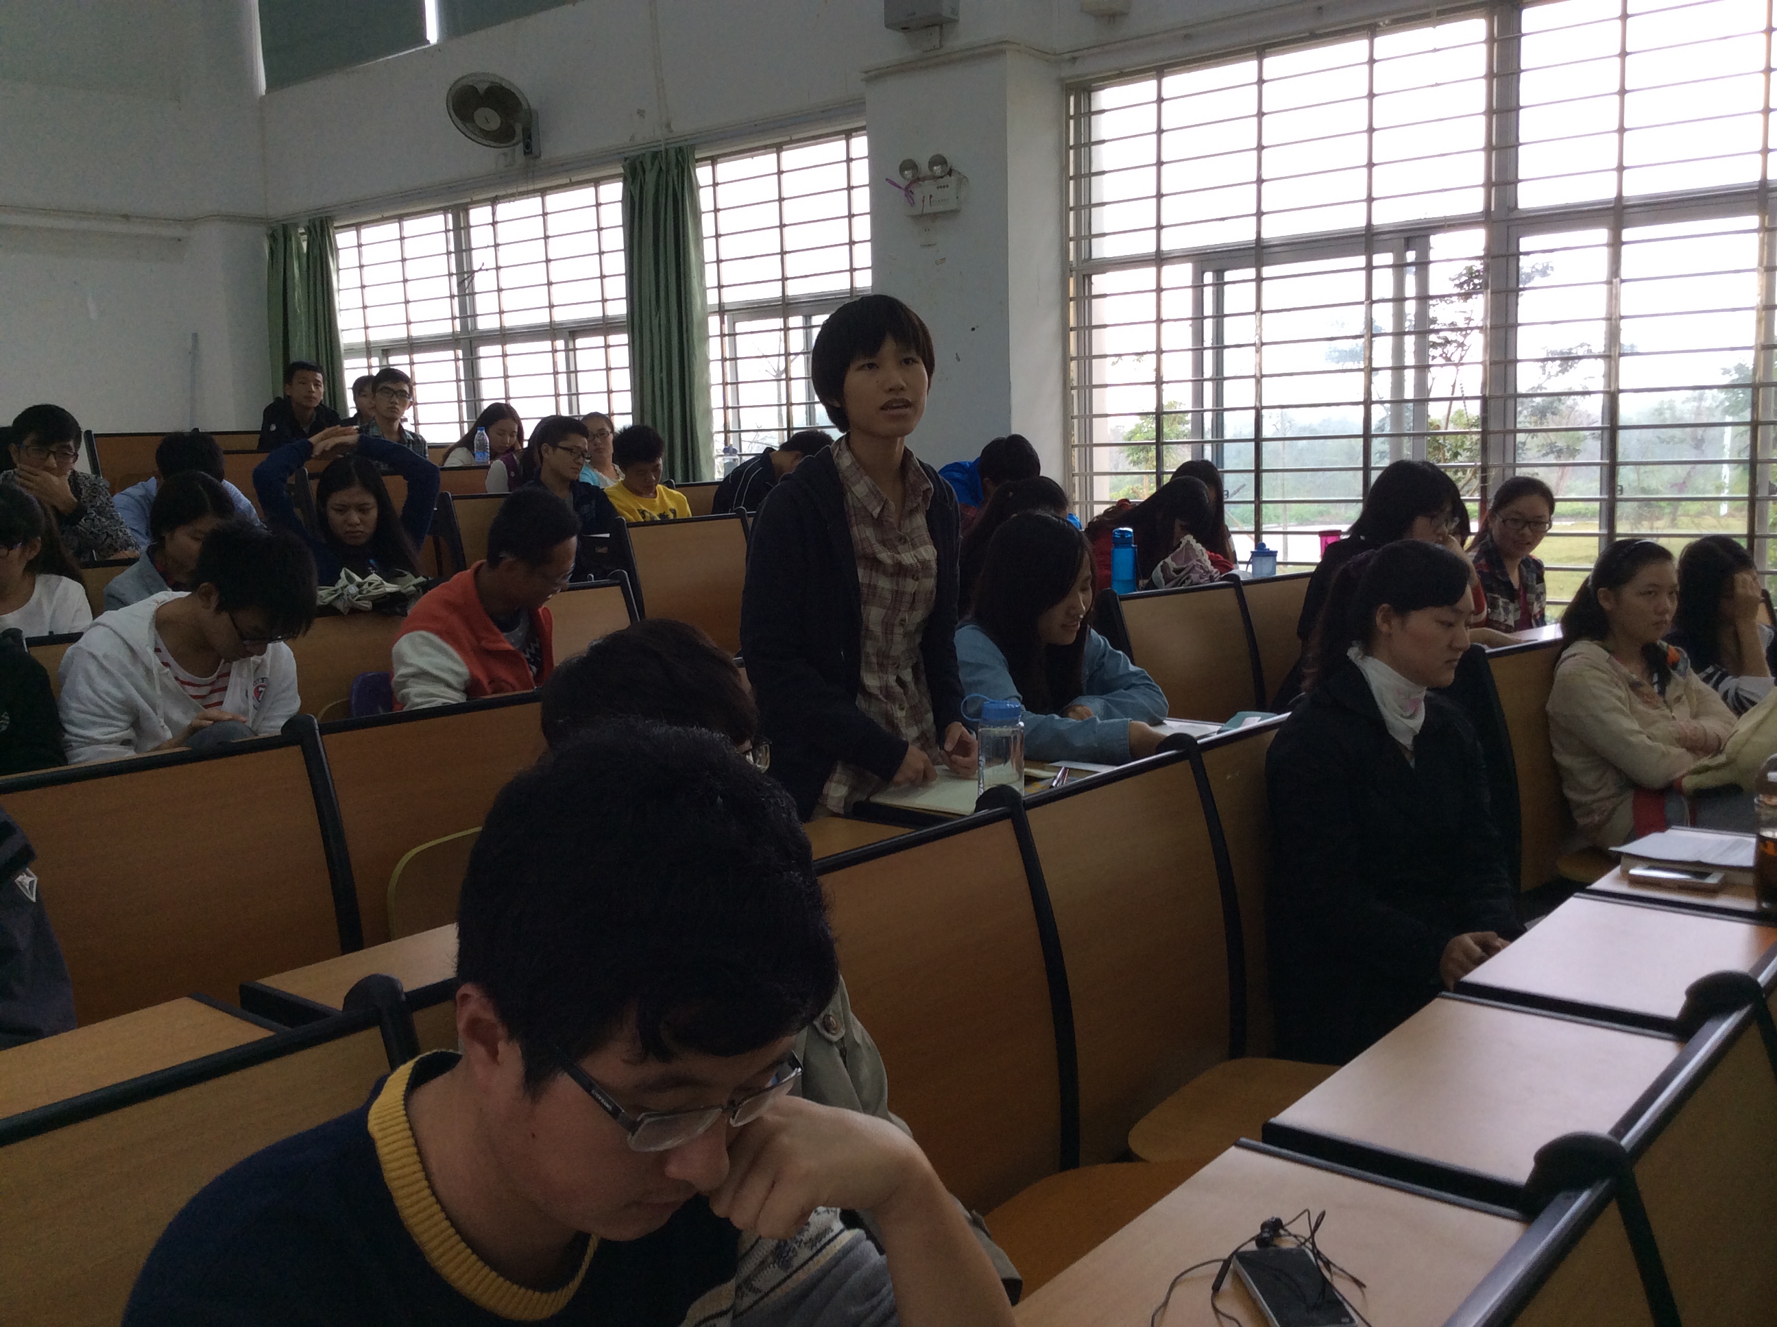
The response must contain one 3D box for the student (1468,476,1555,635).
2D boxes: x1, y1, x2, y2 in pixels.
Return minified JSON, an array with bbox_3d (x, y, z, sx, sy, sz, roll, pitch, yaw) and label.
[{"bbox_3d":[2.191,-0.042,5.664,0.460,1.168,0.680,-6,8,-31],"label":"student"}]

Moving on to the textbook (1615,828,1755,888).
[{"bbox_3d":[1.212,0.285,2.492,0.190,0.030,0.240,4,9,39],"label":"textbook"}]

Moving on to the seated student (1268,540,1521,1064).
[{"bbox_3d":[0.987,0.422,2.752,0.720,1.232,0.460,4,9,39],"label":"seated student"}]

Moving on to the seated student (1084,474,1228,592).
[{"bbox_3d":[0.936,-0.080,5.694,0.820,1.111,0.480,4,9,39],"label":"seated student"}]

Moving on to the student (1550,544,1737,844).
[{"bbox_3d":[1.822,0.307,3.756,0.720,1.164,0.470,5,10,43],"label":"student"}]

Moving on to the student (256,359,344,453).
[{"bbox_3d":[-2.830,-0.886,8.496,0.750,1.246,0.480,4,9,39],"label":"student"}]

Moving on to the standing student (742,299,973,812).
[{"bbox_3d":[-0.032,0.174,2.818,0.380,1.569,0.450,5,10,41],"label":"standing student"}]

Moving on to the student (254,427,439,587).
[{"bbox_3d":[-1.296,-0.015,4.476,0.520,1.213,0.750,-7,9,-39],"label":"student"}]

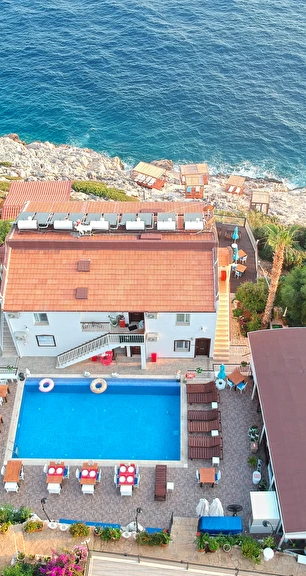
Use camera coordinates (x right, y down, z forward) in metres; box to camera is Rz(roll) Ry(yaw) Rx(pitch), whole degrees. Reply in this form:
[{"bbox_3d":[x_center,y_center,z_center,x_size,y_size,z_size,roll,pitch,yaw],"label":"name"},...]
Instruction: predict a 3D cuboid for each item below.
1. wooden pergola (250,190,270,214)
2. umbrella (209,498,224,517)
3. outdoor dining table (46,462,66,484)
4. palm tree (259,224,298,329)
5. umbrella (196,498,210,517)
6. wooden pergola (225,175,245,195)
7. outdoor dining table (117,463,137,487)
[{"bbox_3d":[12.672,-10.018,66.000,2.300,2.250,2.200,4,47,5],"label":"wooden pergola"},{"bbox_3d":[3.276,11.589,29.077,0.750,2.650,0.750,0,47,2],"label":"umbrella"},{"bbox_3d":[-5.433,10.645,31.454,0.860,0.750,1.240,-1,47,1],"label":"outdoor dining table"},{"bbox_3d":[8.467,-0.585,38.415,2.800,9.200,2.800,0,47,2],"label":"palm tree"},{"bbox_3d":[2.675,12.030,30.287,0.720,2.350,0.720,0,47,2],"label":"umbrella"},{"bbox_3d":[11.594,-14.405,77.955,2.200,2.000,2.200,12,48,13],"label":"wooden pergola"},{"bbox_3d":[-1.469,11.087,32.413,0.870,0.750,1.250,0,47,2],"label":"outdoor dining table"}]

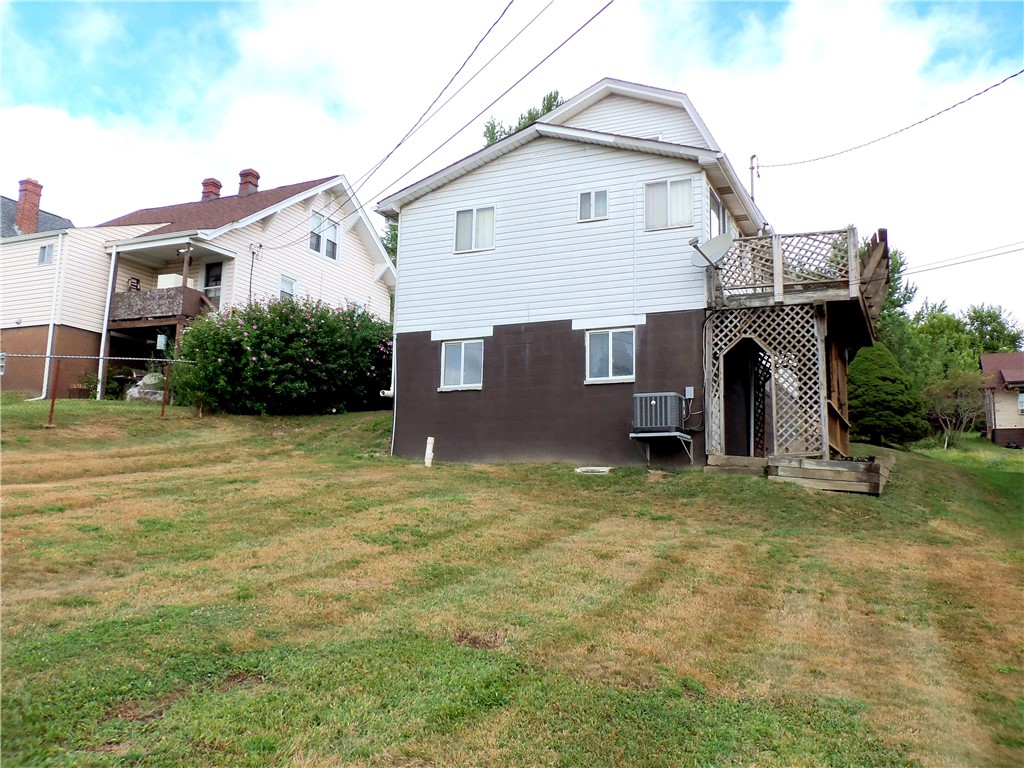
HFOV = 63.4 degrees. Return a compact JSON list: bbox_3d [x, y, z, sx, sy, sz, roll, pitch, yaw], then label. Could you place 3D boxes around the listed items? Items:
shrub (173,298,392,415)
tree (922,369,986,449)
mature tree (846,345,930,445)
[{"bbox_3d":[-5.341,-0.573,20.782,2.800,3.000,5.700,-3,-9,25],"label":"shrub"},{"bbox_3d":[17.669,1.036,33.000,2.500,3.068,2.500,-3,-9,25],"label":"tree"},{"bbox_3d":[11.979,0.342,27.000,3.100,3.325,3.100,-3,-9,25],"label":"mature tree"}]

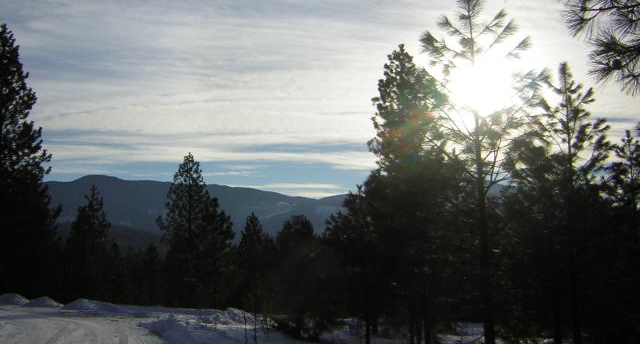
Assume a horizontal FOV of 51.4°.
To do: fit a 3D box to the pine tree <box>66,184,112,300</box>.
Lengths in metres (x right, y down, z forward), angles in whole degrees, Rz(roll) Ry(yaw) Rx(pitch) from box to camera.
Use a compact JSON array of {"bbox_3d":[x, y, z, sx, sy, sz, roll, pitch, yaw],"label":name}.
[{"bbox_3d":[-14.730,4.459,42.535,2.940,7.380,2.850,-1,-8,0],"label":"pine tree"}]

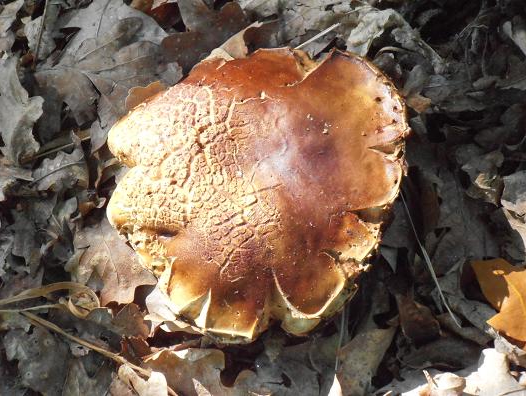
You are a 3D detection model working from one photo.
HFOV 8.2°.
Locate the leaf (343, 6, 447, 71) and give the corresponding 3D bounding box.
[{"bbox_3d":[0.074,-0.089,2.036,0.052,0.024,0.038,22,67,9],"label":"leaf"}]

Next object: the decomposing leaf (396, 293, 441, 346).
[{"bbox_3d":[0.084,0.065,1.967,0.024,0.015,0.029,-4,65,-3],"label":"decomposing leaf"}]

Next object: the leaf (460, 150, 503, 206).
[{"bbox_3d":[0.119,-0.012,2.003,0.024,0.015,0.031,0,65,-1],"label":"leaf"}]

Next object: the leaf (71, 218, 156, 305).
[{"bbox_3d":[-0.080,0.035,1.979,0.045,0.014,0.049,-14,66,-8],"label":"leaf"}]

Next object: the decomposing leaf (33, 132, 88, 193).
[{"bbox_3d":[-0.111,-0.018,2.004,0.034,0.013,0.026,-22,67,-11],"label":"decomposing leaf"}]

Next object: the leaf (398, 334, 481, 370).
[{"bbox_3d":[0.095,0.083,1.962,0.044,0.014,0.021,-6,65,-4],"label":"leaf"}]

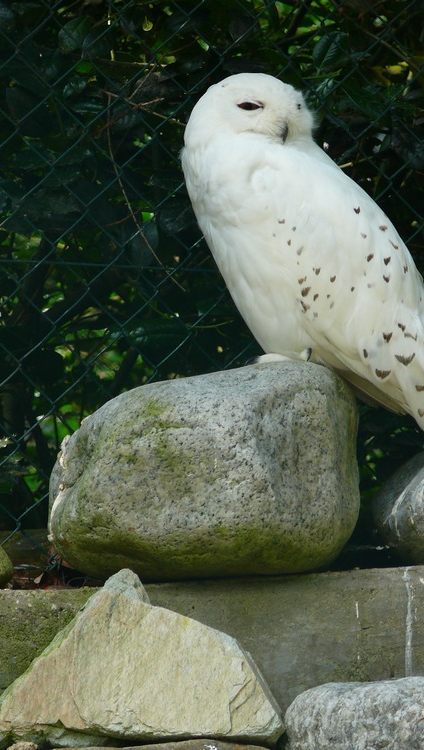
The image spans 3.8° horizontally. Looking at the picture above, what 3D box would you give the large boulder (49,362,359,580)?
[{"bbox_3d":[-0.008,0.105,6.900,0.325,0.233,0.250,-1,6,-13],"label":"large boulder"}]

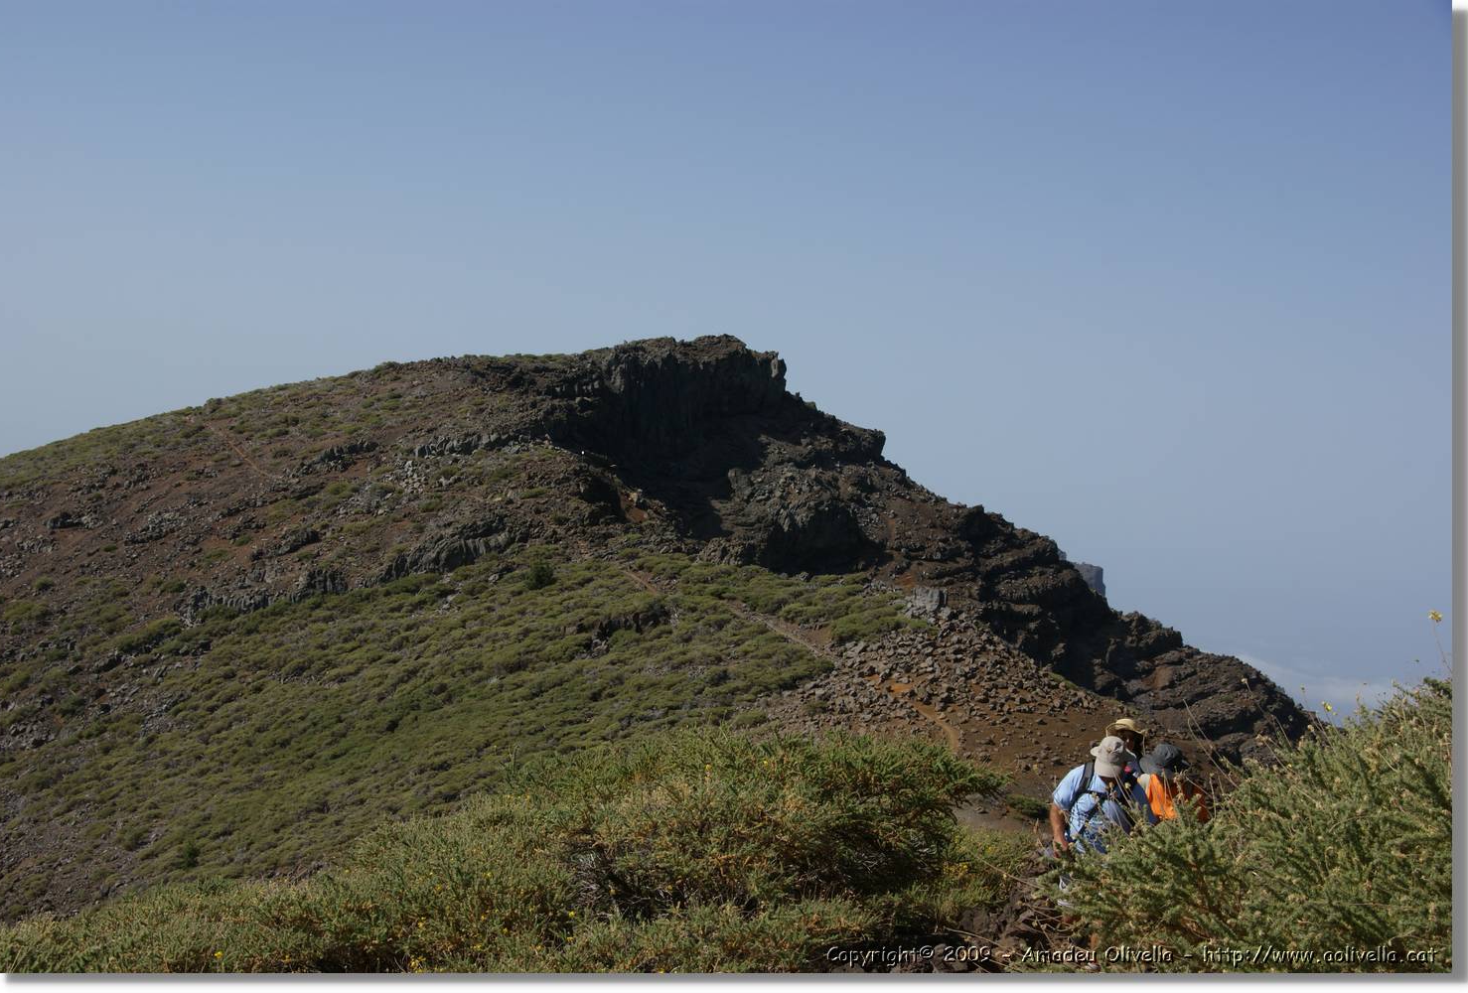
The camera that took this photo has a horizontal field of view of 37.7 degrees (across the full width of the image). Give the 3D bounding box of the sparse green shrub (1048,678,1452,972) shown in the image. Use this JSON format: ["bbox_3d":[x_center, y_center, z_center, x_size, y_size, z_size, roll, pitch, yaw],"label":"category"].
[{"bbox_3d":[2.315,1.471,9.000,2.100,1.450,1.800,0,-2,0],"label":"sparse green shrub"}]

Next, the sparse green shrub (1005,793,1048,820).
[{"bbox_3d":[4.008,4.190,29.000,0.800,0.400,0.700,0,-2,0],"label":"sparse green shrub"}]

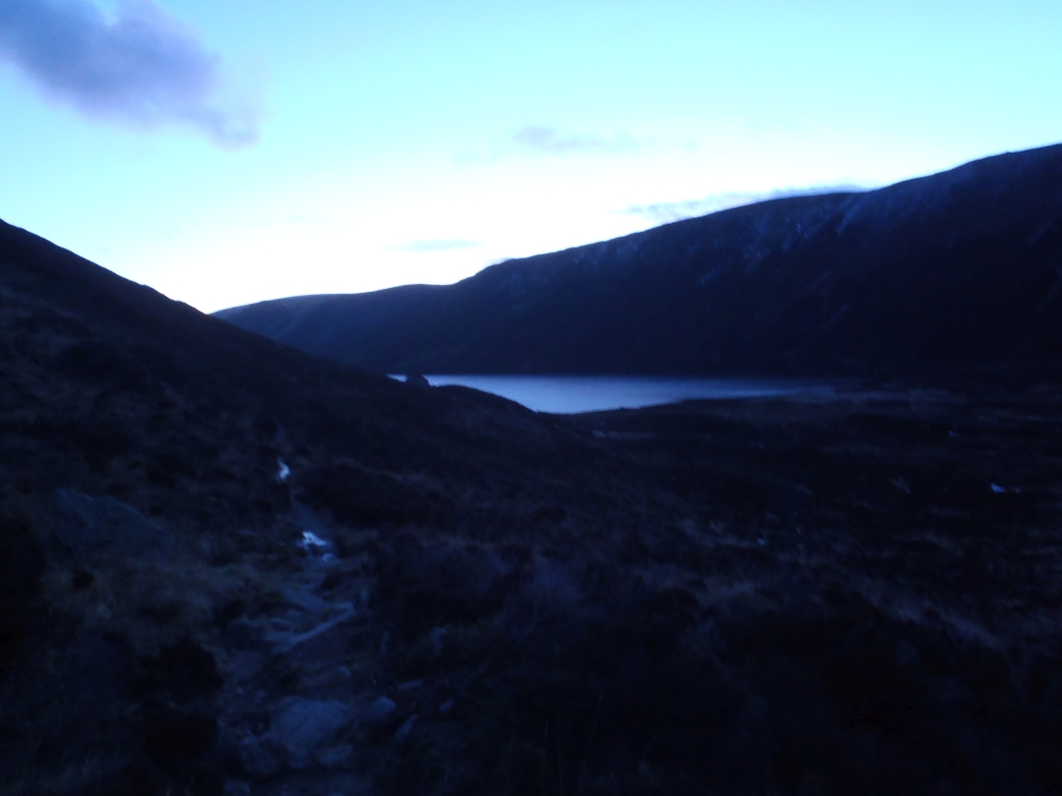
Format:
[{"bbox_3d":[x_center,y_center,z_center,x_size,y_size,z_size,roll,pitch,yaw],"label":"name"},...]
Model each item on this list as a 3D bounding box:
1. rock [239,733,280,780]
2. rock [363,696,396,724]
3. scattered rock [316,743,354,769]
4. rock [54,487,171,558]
[{"bbox_3d":[-1.155,1.526,3.650,0.165,0.110,0.190,-1,3,-20],"label":"rock"},{"bbox_3d":[-0.721,1.487,4.100,0.150,0.090,0.130,0,2,-10],"label":"rock"},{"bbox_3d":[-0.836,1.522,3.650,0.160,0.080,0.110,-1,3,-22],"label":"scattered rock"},{"bbox_3d":[-3.224,0.955,6.600,0.900,0.450,0.620,-1,3,-25],"label":"rock"}]

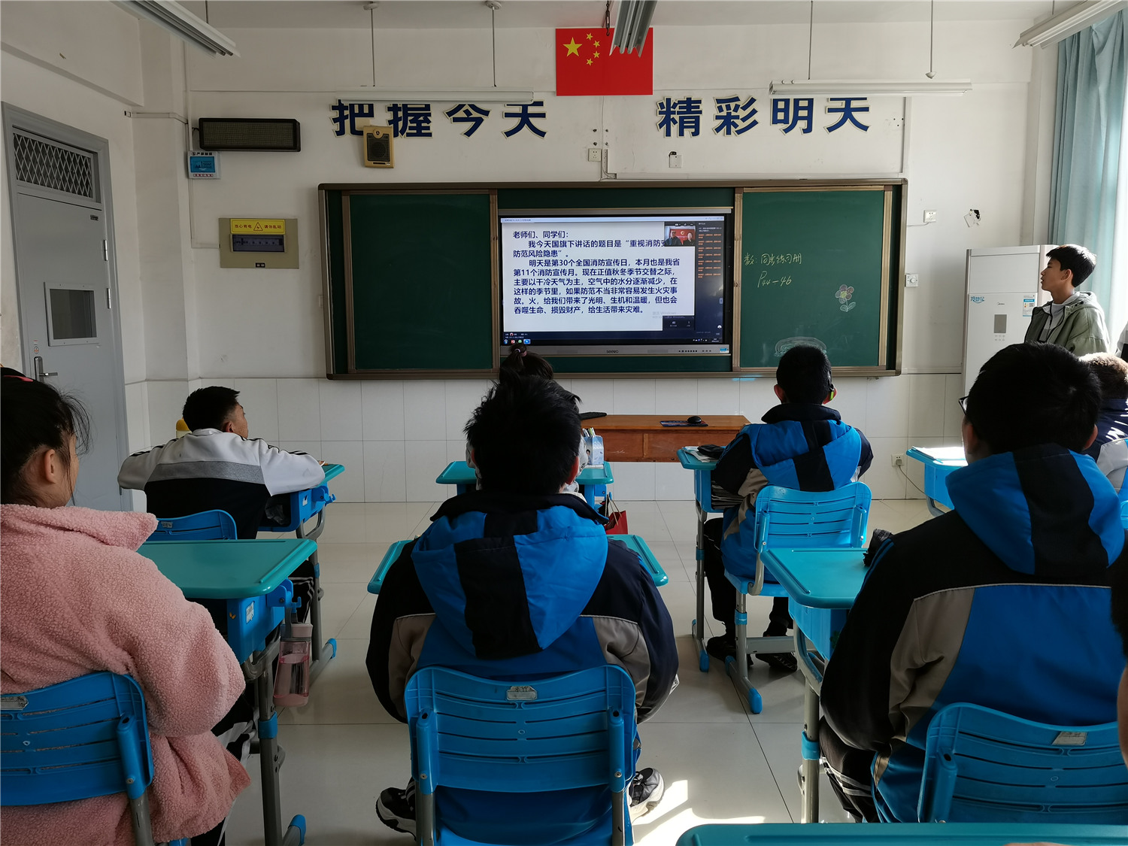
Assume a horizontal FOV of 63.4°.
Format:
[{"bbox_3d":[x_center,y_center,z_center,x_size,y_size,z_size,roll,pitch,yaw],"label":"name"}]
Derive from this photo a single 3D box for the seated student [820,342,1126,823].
[{"bbox_3d":[0.791,0.486,1.798,0.600,1.300,0.740,0,7,1],"label":"seated student"}]

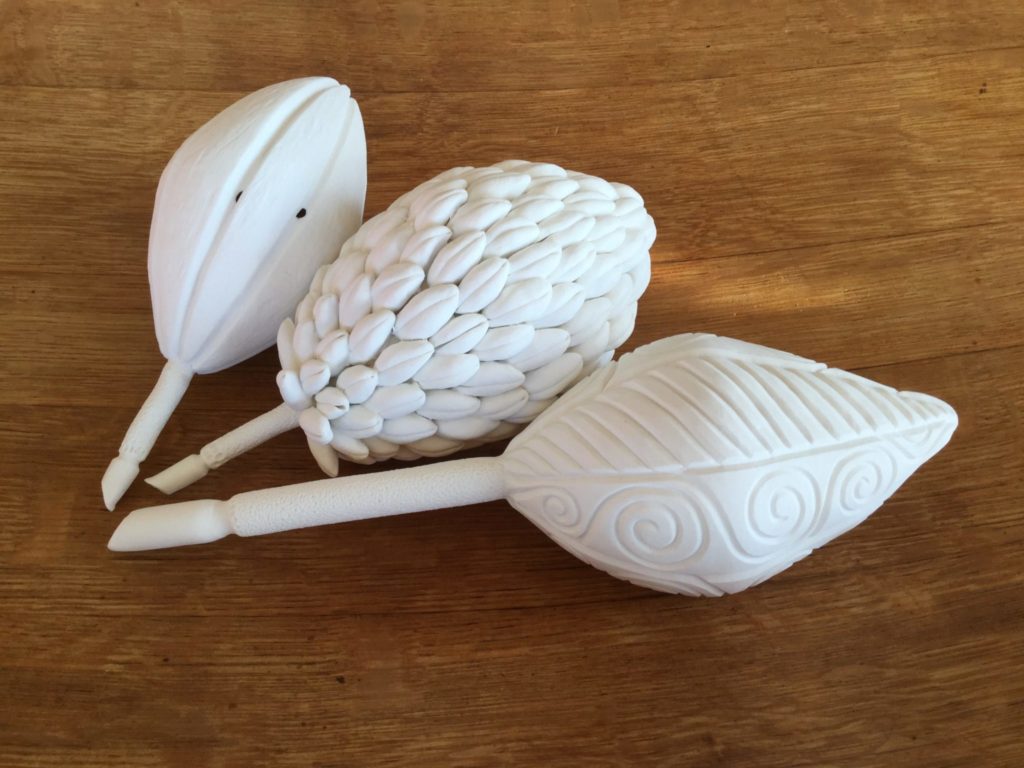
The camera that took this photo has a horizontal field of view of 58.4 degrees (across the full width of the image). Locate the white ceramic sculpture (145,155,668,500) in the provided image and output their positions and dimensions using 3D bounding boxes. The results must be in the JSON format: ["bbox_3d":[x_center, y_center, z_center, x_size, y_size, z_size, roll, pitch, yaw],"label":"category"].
[{"bbox_3d":[-0.058,-0.011,0.451,0.274,0.122,0.126,-26,66,0],"label":"white ceramic sculpture"}]

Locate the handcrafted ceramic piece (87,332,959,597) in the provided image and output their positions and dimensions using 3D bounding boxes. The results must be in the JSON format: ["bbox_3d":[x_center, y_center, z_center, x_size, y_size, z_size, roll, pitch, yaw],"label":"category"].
[{"bbox_3d":[0.003,0.048,0.427,0.400,0.108,0.113,-9,64,4],"label":"handcrafted ceramic piece"}]

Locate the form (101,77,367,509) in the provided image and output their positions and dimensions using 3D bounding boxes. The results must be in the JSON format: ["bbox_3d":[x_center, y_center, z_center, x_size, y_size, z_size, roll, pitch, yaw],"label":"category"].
[{"bbox_3d":[-0.149,-0.055,0.480,0.094,0.088,0.253,23,77,11],"label":"form"}]

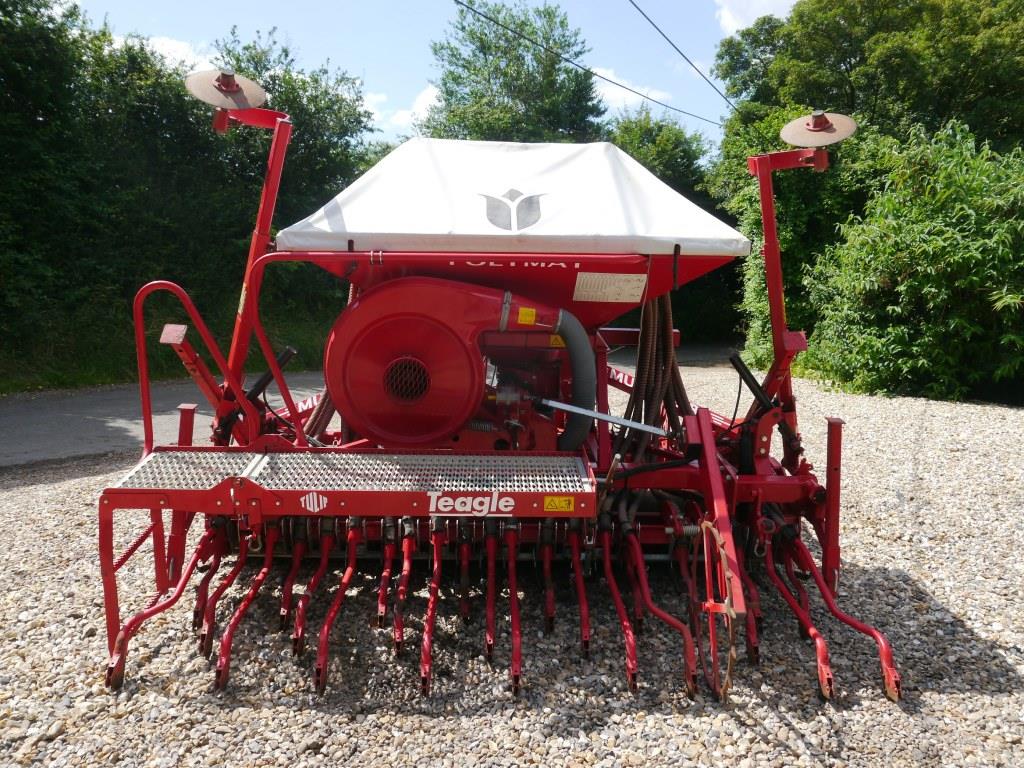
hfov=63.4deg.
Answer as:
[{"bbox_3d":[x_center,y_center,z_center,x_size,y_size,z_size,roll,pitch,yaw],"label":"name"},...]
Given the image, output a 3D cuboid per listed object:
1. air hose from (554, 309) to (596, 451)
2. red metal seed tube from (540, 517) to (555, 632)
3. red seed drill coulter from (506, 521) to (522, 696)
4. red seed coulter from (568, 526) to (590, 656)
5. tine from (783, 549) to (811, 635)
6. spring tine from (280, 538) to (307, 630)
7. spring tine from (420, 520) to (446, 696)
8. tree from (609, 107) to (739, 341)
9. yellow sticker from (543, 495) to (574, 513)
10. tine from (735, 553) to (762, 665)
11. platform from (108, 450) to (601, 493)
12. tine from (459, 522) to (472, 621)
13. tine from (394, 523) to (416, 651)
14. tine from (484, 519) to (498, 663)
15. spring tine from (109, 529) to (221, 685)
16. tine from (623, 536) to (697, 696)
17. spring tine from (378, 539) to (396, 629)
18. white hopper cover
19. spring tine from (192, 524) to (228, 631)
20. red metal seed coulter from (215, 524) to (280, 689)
[{"bbox_3d":[0.290,0.009,3.784,0.205,0.707,0.140,0,10,0],"label":"air hose"},{"bbox_3d":[0.152,0.810,3.450,0.052,0.418,0.190,0,12,-1],"label":"red metal seed tube"},{"bbox_3d":[0.010,0.869,3.250,0.058,0.433,0.602,0,12,-1],"label":"red seed drill coulter"},{"bbox_3d":[0.288,0.866,3.533,0.062,0.363,0.540,0,10,0],"label":"red seed coulter"},{"bbox_3d":[1.261,0.916,3.686,0.040,0.293,0.337,0,10,0],"label":"tine"},{"bbox_3d":[-0.971,0.877,3.680,0.049,0.310,0.337,0,10,0],"label":"spring tine"},{"bbox_3d":[-0.322,0.875,3.363,0.050,0.435,0.721,0,10,0],"label":"spring tine"},{"bbox_3d":[2.907,-2.907,15.000,2.900,4.200,2.800,0,12,-1],"label":"tree"},{"bbox_3d":[0.170,0.432,2.980,0.107,0.055,0.003,0,12,-1],"label":"yellow sticker"},{"bbox_3d":[0.946,0.876,3.345,0.058,0.356,0.391,0,12,-1],"label":"tine"},{"bbox_3d":[-0.609,0.374,3.329,1.815,0.050,0.480,0,10,0],"label":"platform"},{"bbox_3d":[-0.192,0.790,3.450,0.054,0.361,0.178,0,12,-1],"label":"tine"},{"bbox_3d":[-0.440,0.817,3.345,0.047,0.388,0.398,0,12,-1],"label":"tine"},{"bbox_3d":[-0.087,0.867,3.533,0.046,0.403,0.540,0,10,0],"label":"tine"},{"bbox_3d":[-1.348,0.861,3.250,0.245,0.402,0.593,0,12,-1],"label":"spring tine"},{"bbox_3d":[0.574,0.879,3.250,0.210,0.419,0.602,0,12,-1],"label":"tine"},{"bbox_3d":[-0.556,0.877,3.680,0.043,0.291,0.337,0,10,0],"label":"spring tine"},{"bbox_3d":[0.011,-0.917,4.039,2.022,0.539,1.070,0,10,0],"label":"white hopper cover"},{"bbox_3d":[-1.255,0.810,3.450,0.130,0.402,0.185,0,12,-1],"label":"spring tine"},{"bbox_3d":[-1.039,0.855,3.250,0.089,0.405,0.596,0,12,-1],"label":"red metal seed coulter"}]

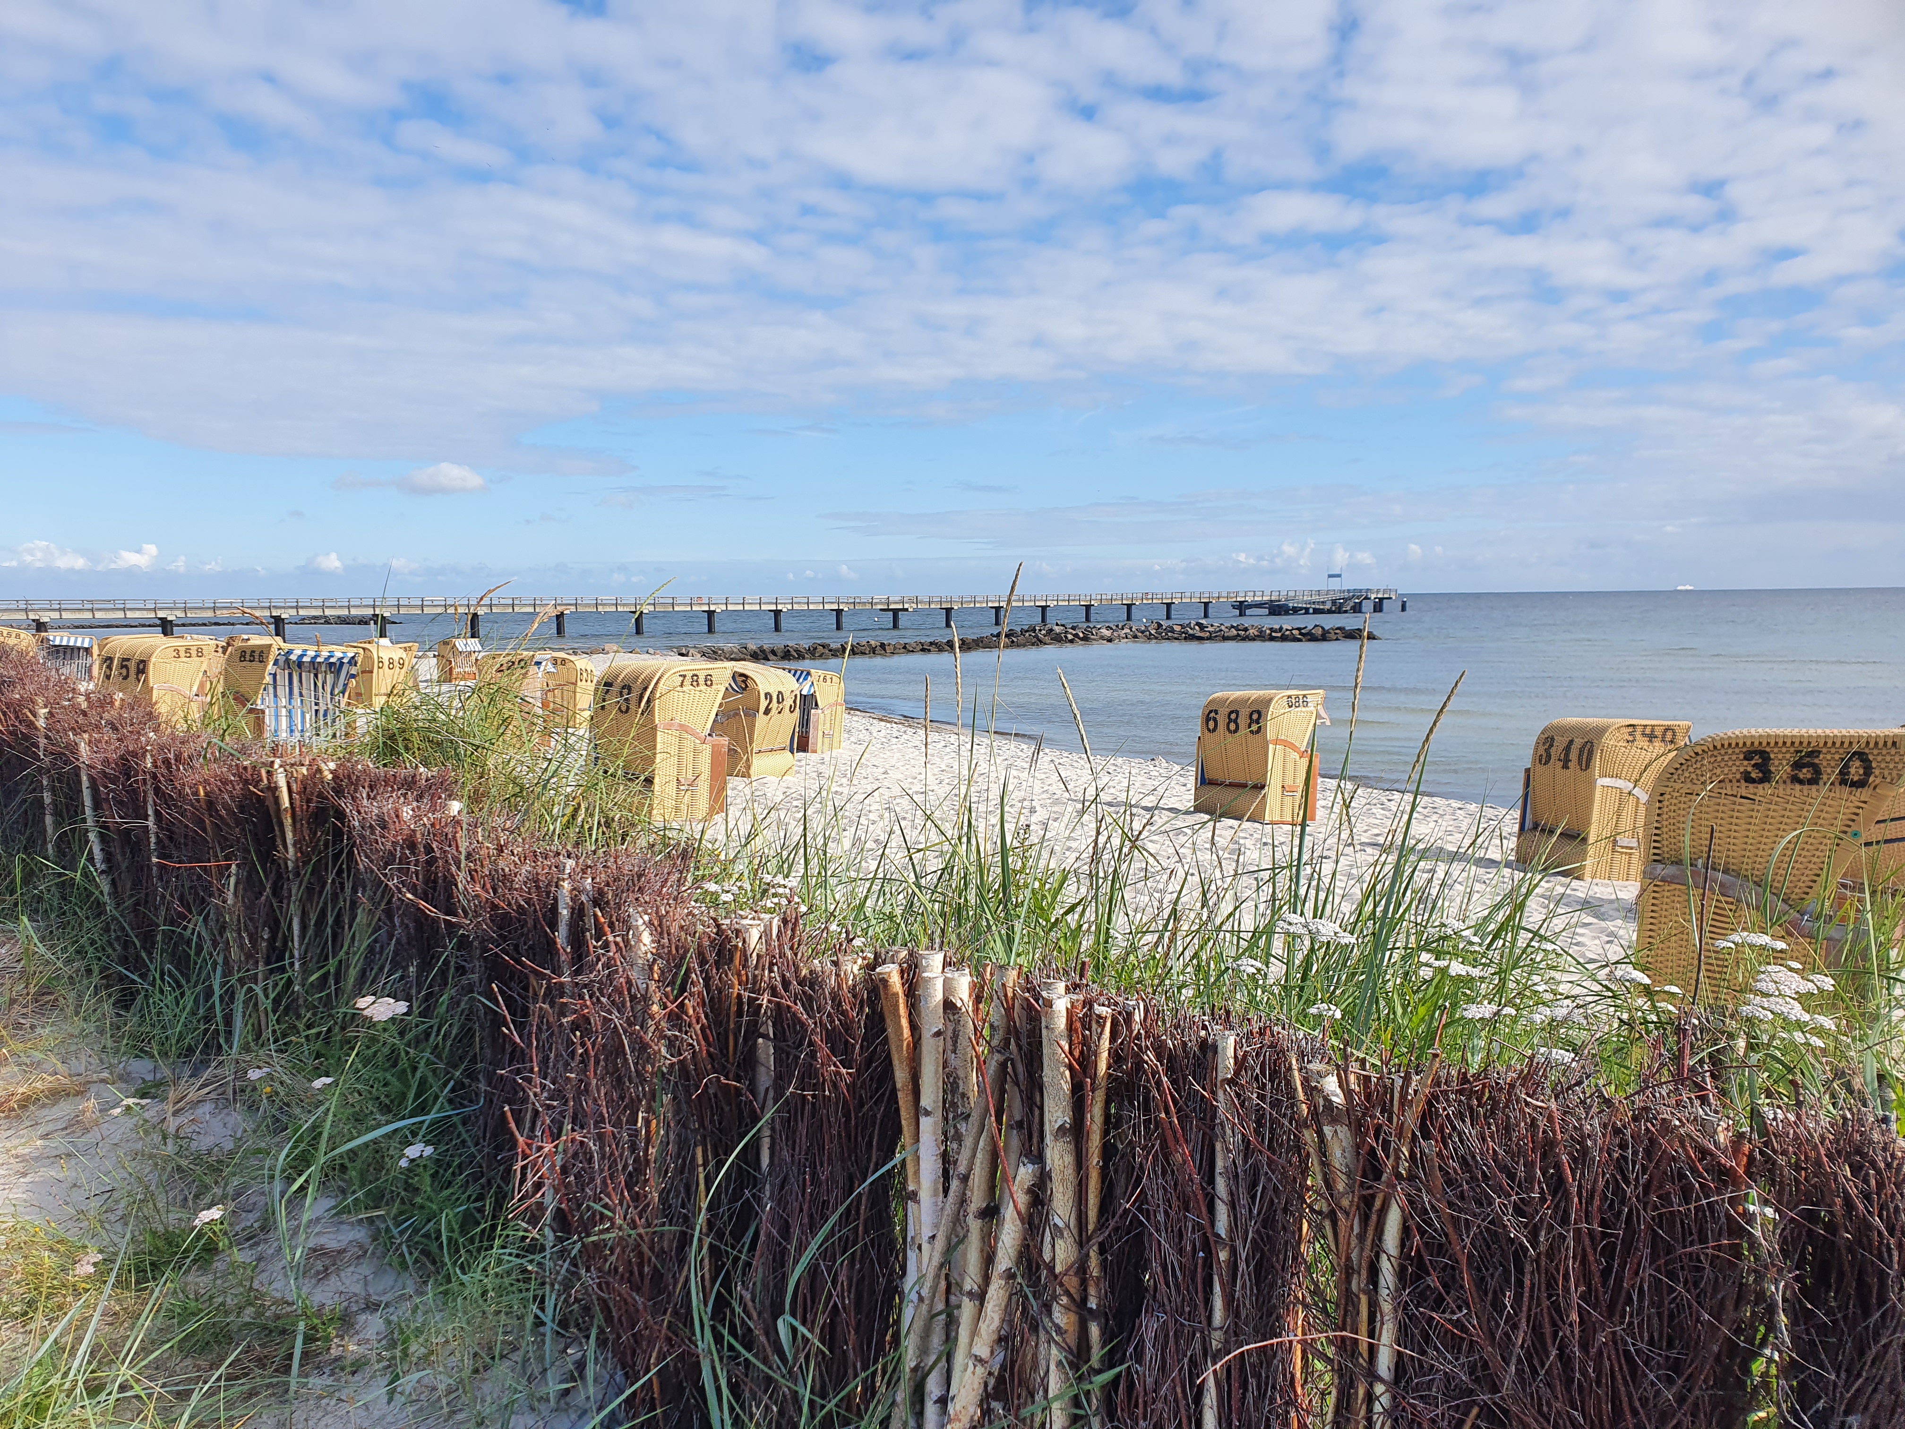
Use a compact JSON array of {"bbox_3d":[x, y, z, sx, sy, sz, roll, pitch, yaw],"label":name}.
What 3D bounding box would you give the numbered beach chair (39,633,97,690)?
[{"bbox_3d":[-25.220,-1.486,40.986,1.200,1.600,1.000,2,2,-23],"label":"numbered beach chair"}]

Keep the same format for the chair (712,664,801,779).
[{"bbox_3d":[-2.897,0.101,20.282,0.970,1.600,1.200,3,2,20],"label":"chair"}]

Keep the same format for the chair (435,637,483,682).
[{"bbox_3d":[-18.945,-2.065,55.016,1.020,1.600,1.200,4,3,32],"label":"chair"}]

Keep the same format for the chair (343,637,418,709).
[{"bbox_3d":[-15.018,-0.970,37.245,0.970,1.600,1.200,3,2,17],"label":"chair"}]

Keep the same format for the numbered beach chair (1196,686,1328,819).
[{"bbox_3d":[3.911,0.502,18.159,1.000,1.580,1.235,-4,5,-33],"label":"numbered beach chair"}]

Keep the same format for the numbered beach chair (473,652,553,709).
[{"bbox_3d":[-7.306,-0.218,23.887,1.000,1.580,1.235,-1,5,-2],"label":"numbered beach chair"}]

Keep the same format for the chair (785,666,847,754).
[{"bbox_3d":[-2.955,-0.097,29.029,1.200,1.600,1.000,4,3,43],"label":"chair"}]

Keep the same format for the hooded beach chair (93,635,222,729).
[{"bbox_3d":[-11.761,-0.273,21.170,1.200,1.600,0.970,4,2,26],"label":"hooded beach chair"}]

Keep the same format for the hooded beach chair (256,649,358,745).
[{"bbox_3d":[-8.047,-0.070,17.551,1.000,1.580,1.235,2,2,32],"label":"hooded beach chair"}]

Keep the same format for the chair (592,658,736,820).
[{"bbox_3d":[-3.182,0.277,15.658,1.000,1.580,1.235,-5,6,-43],"label":"chair"}]

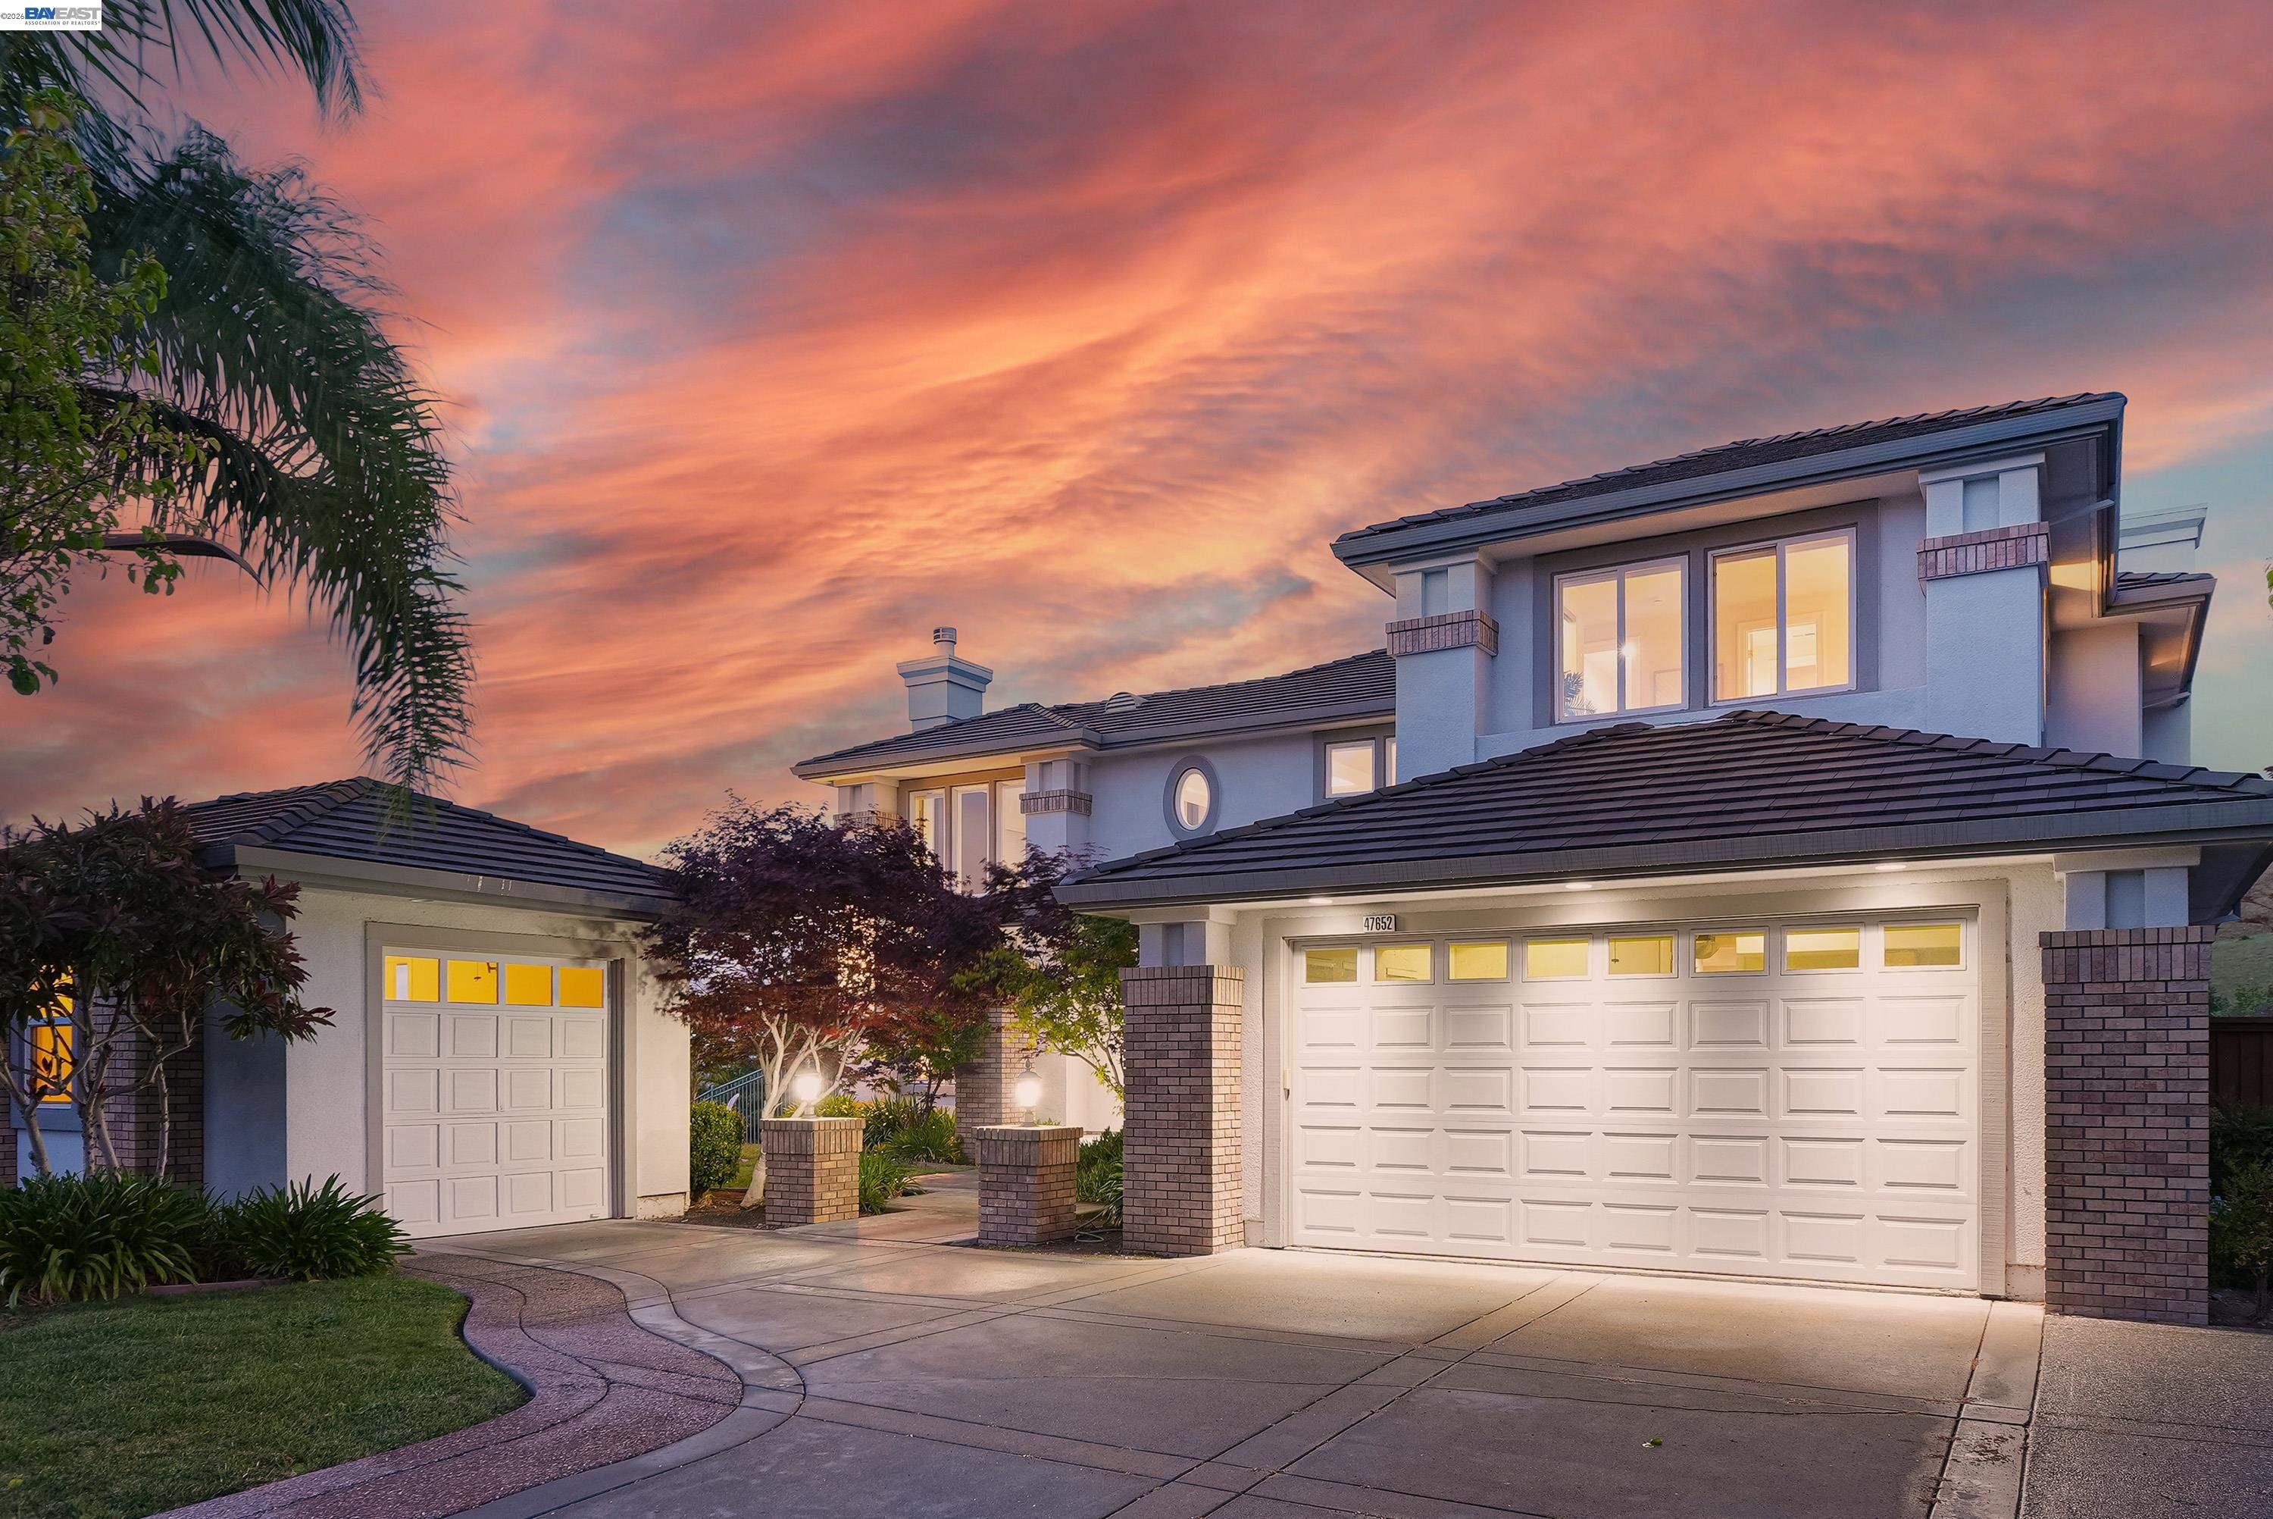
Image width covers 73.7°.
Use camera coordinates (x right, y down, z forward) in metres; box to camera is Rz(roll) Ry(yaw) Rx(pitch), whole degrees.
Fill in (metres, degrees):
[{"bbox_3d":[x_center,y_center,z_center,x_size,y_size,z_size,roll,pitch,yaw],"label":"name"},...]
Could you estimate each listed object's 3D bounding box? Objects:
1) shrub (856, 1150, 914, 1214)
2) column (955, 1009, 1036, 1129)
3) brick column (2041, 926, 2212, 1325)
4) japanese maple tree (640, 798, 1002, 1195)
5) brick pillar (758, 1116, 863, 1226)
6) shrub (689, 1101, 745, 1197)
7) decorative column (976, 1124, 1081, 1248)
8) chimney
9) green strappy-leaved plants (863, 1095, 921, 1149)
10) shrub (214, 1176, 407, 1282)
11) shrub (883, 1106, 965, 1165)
[{"bbox_3d":[-2.569,4.303,15.500,0.680,0.680,0.660,1,-5,-9],"label":"shrub"},{"bbox_3d":[-2.060,4.610,22.100,0.820,2.550,0.820,-3,-6,29],"label":"column"},{"bbox_3d":[5.950,2.180,9.120,0.860,2.240,0.740,-3,-6,29],"label":"brick column"},{"bbox_3d":[-3.222,2.469,15.500,3.700,4.150,3.500,1,-5,-12],"label":"japanese maple tree"},{"bbox_3d":[-3.090,3.900,14.460,0.650,0.970,0.650,-3,-6,29],"label":"brick pillar"},{"bbox_3d":[-4.711,4.335,16.900,0.750,1.060,0.780,1,-5,-16],"label":"shrub"},{"bbox_3d":[-0.906,3.580,12.810,0.650,0.960,0.650,-3,-6,29],"label":"decorative column"},{"bbox_3d":[-3.211,-1.344,25.500,1.040,1.800,1.280,-3,-6,29],"label":"chimney"},{"bbox_3d":[-3.725,5.474,22.800,0.950,0.850,0.900,1,-5,-9],"label":"green strappy-leaved plants"},{"bbox_3d":[-5.888,3.339,10.800,1.380,0.770,1.250,3,-6,-29],"label":"shrub"},{"bbox_3d":[-3.079,5.450,22.000,1.170,0.850,1.100,1,-5,-8],"label":"shrub"}]

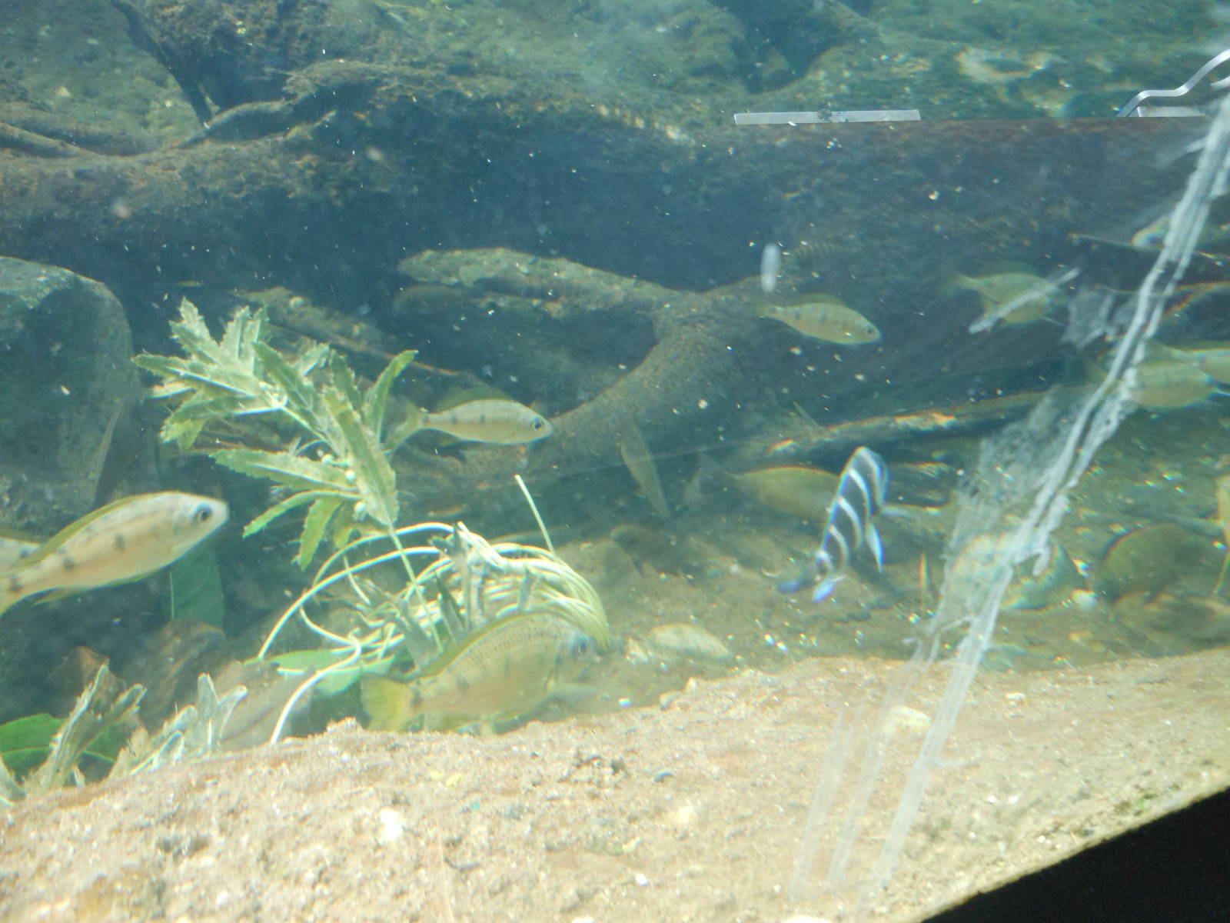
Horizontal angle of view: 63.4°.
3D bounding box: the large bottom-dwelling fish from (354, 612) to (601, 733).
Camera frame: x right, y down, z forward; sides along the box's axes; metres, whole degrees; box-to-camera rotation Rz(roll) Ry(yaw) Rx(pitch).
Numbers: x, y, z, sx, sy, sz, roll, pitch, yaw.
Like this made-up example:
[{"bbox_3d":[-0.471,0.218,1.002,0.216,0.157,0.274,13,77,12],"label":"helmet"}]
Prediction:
[{"bbox_3d":[-0.149,0.234,1.100,0.270,0.105,0.050,-12,16,-24],"label":"large bottom-dwelling fish"}]

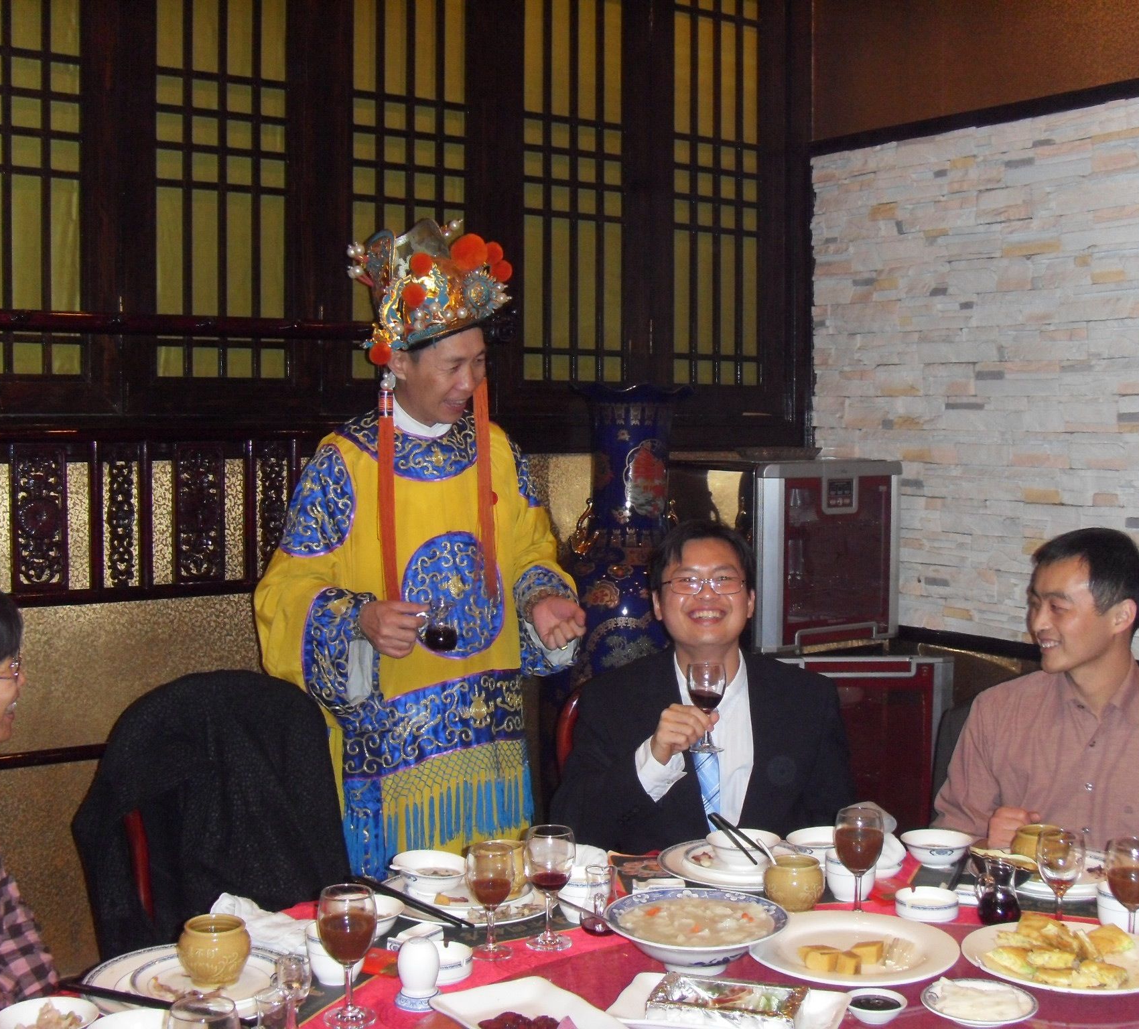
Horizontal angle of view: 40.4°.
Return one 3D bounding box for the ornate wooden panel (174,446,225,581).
[{"bbox_3d":[-0.745,-0.004,3.115,0.110,0.280,0.030,-3,6,-34],"label":"ornate wooden panel"}]

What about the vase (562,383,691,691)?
[{"bbox_3d":[0.137,0.326,3.437,0.290,1.200,0.290,-1,5,-15],"label":"vase"}]

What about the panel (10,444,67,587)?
[{"bbox_3d":[-1.009,0.004,2.940,0.110,0.280,0.030,-3,6,-34],"label":"panel"}]

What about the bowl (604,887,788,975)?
[{"bbox_3d":[0.163,0.550,1.980,0.235,0.068,0.235,0,5,0],"label":"bowl"}]

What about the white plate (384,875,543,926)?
[{"bbox_3d":[-0.146,0.567,2.258,0.260,0.027,0.260,0,5,0],"label":"white plate"}]

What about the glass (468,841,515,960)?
[{"bbox_3d":[-0.106,0.521,2.088,0.066,0.146,0.066,0,5,0],"label":"glass"}]

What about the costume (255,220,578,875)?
[{"bbox_3d":[-0.282,0.296,2.913,0.640,1.700,0.500,-3,5,-32],"label":"costume"}]

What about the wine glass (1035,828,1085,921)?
[{"bbox_3d":[0.676,0.518,2.128,0.067,0.152,0.067,0,5,0],"label":"wine glass"}]

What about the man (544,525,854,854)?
[{"bbox_3d":[0.220,0.667,2.512,0.560,1.290,0.800,0,5,3],"label":"man"}]

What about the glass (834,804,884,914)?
[{"bbox_3d":[0.411,0.507,2.198,0.070,0.159,0.070,0,5,0],"label":"glass"}]

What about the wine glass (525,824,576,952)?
[{"bbox_3d":[-0.027,0.512,2.125,0.070,0.158,0.070,0,5,0],"label":"wine glass"}]

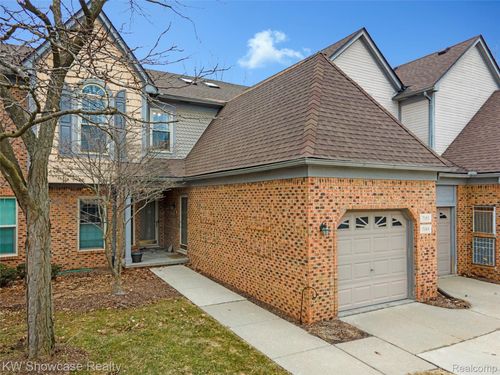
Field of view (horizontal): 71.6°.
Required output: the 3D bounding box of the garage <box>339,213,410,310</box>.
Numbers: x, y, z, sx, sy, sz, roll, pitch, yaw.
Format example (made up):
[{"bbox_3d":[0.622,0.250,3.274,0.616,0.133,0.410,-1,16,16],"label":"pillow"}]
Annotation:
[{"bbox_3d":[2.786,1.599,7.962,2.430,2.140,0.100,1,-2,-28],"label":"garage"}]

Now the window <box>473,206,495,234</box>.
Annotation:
[{"bbox_3d":[7.125,1.005,10.562,0.100,0.810,0.650,1,-2,-28],"label":"window"}]

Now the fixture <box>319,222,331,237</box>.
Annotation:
[{"bbox_3d":[1.473,0.830,6.854,0.180,0.290,0.190,1,-2,-28],"label":"fixture"}]

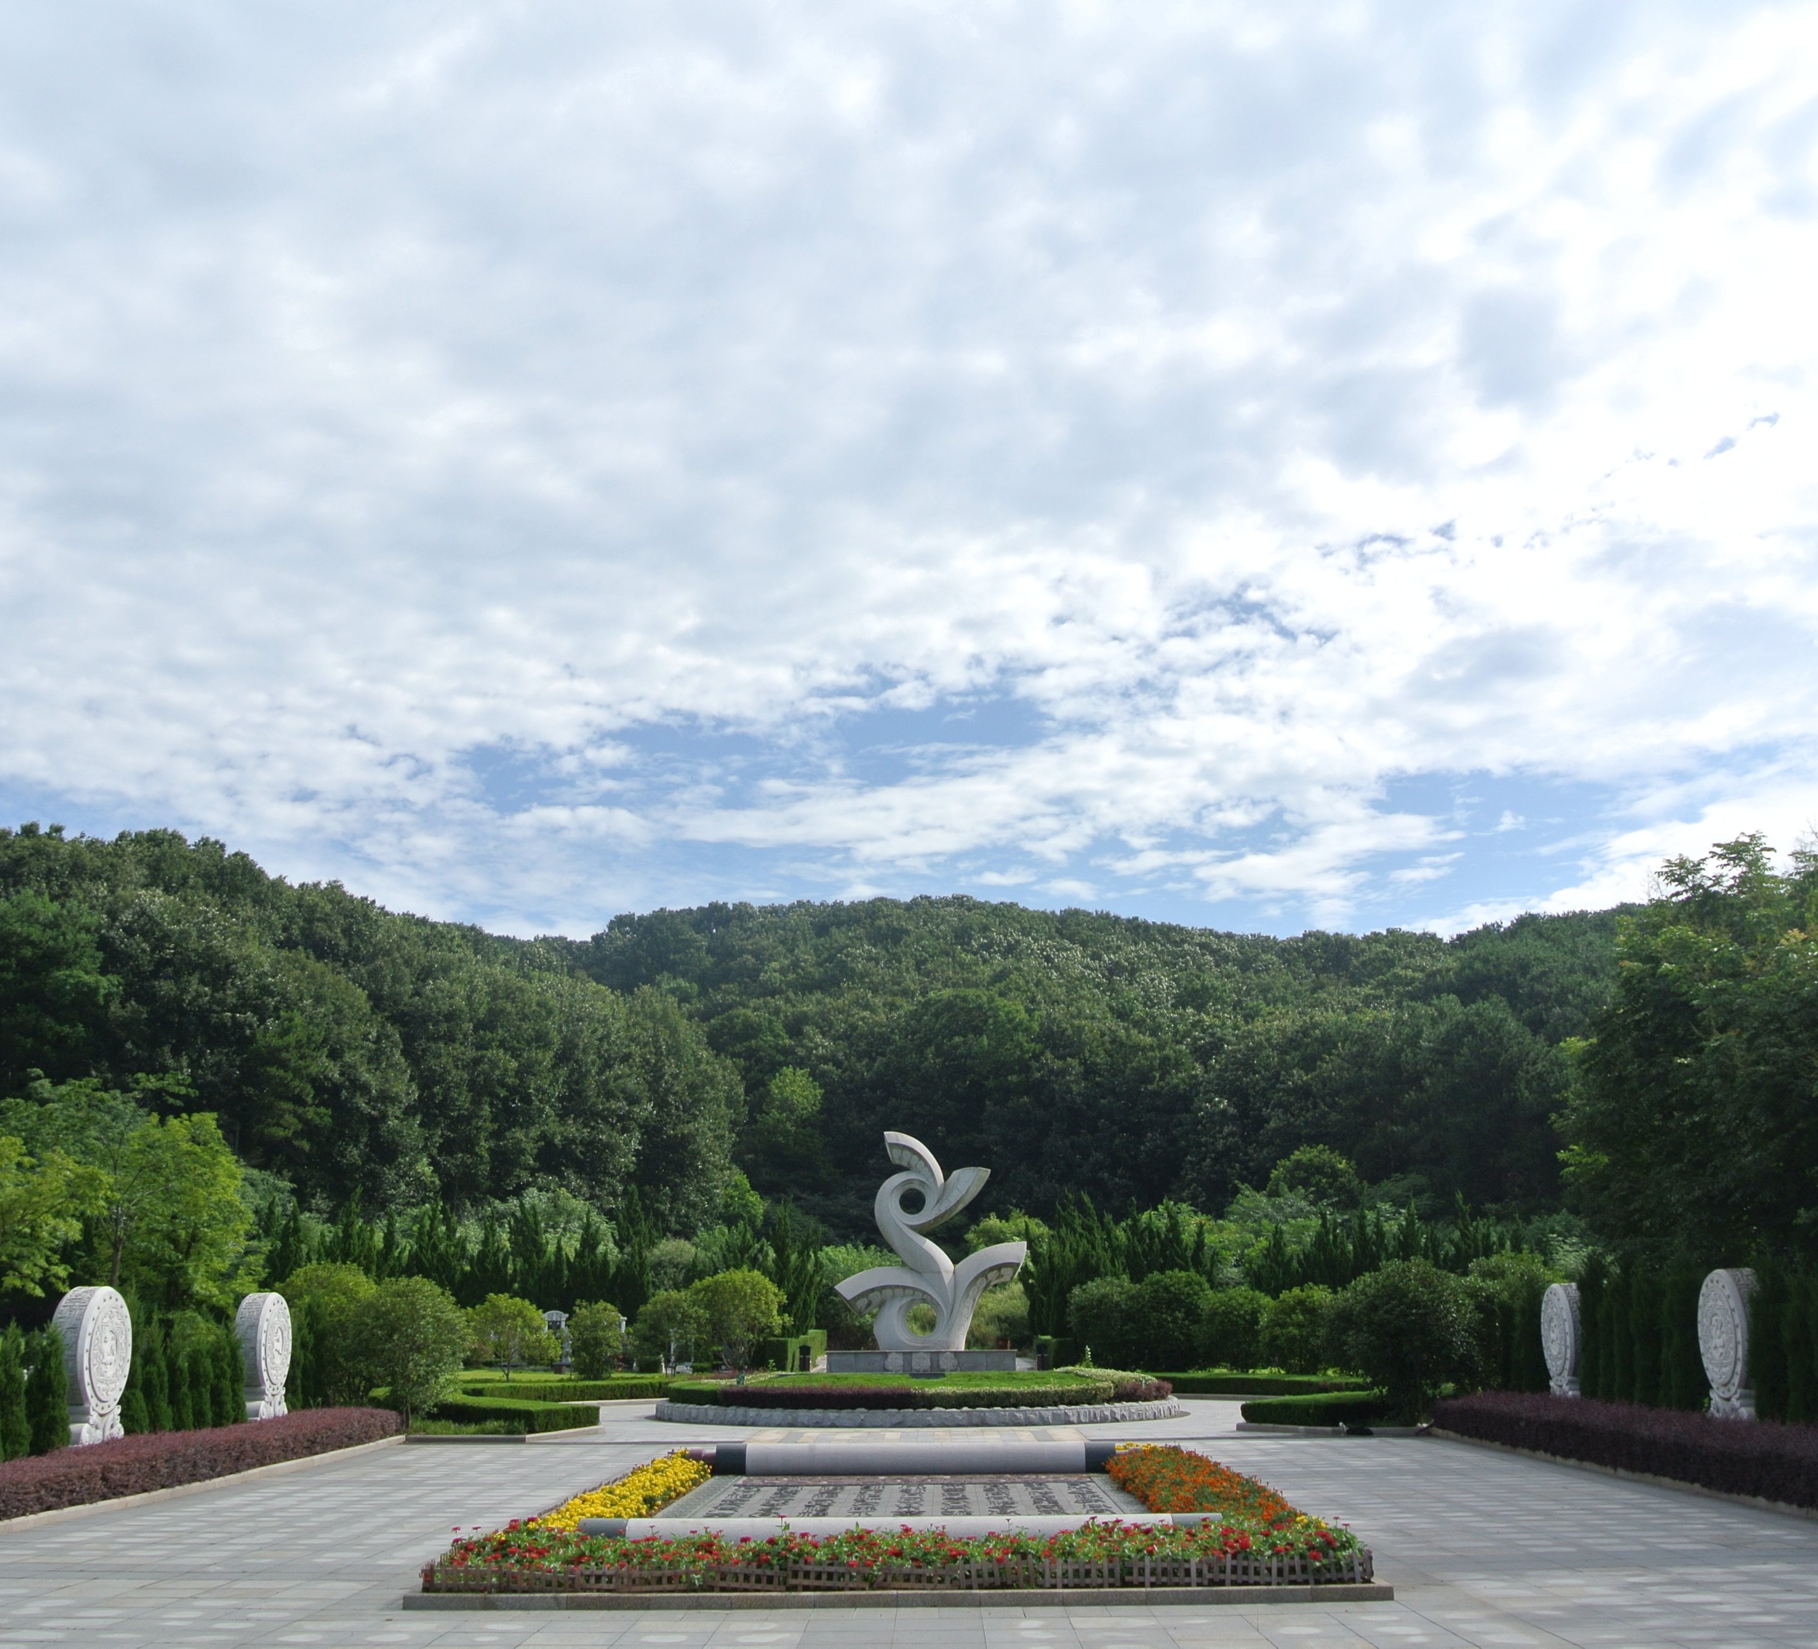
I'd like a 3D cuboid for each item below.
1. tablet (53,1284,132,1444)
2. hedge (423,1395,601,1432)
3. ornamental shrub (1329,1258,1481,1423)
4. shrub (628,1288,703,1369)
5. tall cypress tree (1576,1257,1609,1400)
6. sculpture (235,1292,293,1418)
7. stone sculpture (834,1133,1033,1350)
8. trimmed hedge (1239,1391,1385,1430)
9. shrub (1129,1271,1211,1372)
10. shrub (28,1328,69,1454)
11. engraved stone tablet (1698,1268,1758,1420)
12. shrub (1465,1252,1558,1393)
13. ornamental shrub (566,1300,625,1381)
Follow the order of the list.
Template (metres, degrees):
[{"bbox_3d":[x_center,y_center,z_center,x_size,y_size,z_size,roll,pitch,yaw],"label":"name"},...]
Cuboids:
[{"bbox_3d":[-10.290,6.877,25.893,0.425,2.085,1.660,0,-14,0],"label":"tablet"},{"bbox_3d":[-6.733,9.845,34.490,1.721,0.385,5.263,8,-16,-30],"label":"hedge"},{"bbox_3d":[8.038,8.292,33.183,2.429,2.581,2.328,0,-14,0],"label":"ornamental shrub"},{"bbox_3d":[-7.614,15.767,63.885,2.277,2.652,2.227,0,-14,0],"label":"shrub"},{"bbox_3d":[9.450,7.211,28.427,0.487,2.402,0.487,-1,-14,0],"label":"tall cypress tree"},{"bbox_3d":[-9.366,7.873,29.902,0.386,2.050,1.445,-1,-14,0],"label":"sculpture"},{"bbox_3d":[0.445,8.071,39.809,3.765,4.170,1.113,0,-14,0],"label":"stone sculpture"},{"bbox_3d":[6.552,9.353,32.928,2.436,0.386,2.184,-1,-14,0],"label":"trimmed hedge"},{"bbox_3d":[7.301,13.836,57.120,2.352,2.856,2.352,-1,-14,0],"label":"shrub"},{"bbox_3d":[-9.283,6.252,22.281,0.450,1.620,0.450,0,-14,0],"label":"shrub"},{"bbox_3d":[9.400,6.133,23.344,0.386,2.050,1.445,-1,-14,0],"label":"engraved stone tablet"},{"bbox_3d":[10.998,9.190,37.464,1.680,2.738,1.680,-1,-14,0],"label":"shrub"},{"bbox_3d":[-8.590,14.131,56.280,1.596,2.134,1.596,-1,-14,0],"label":"ornamental shrub"}]

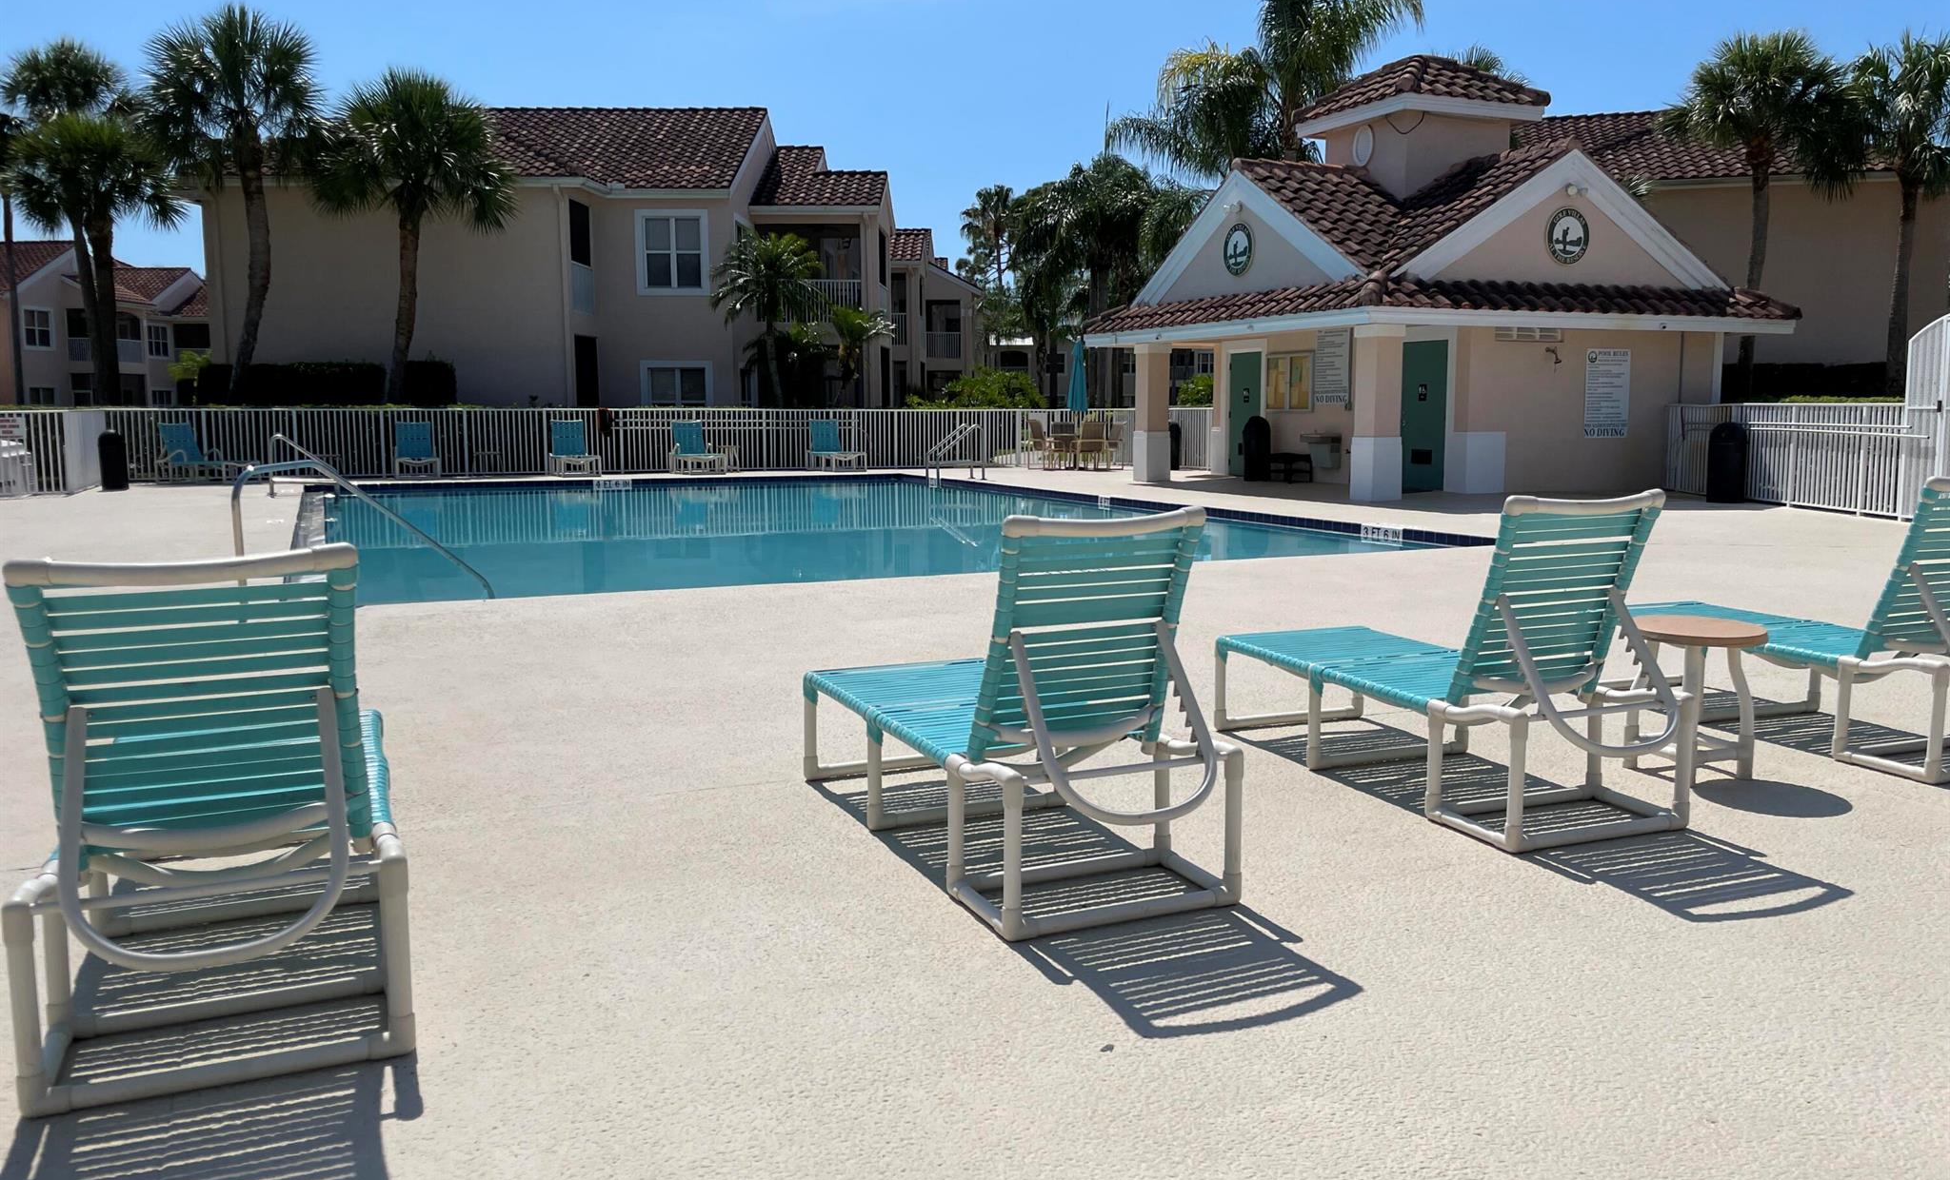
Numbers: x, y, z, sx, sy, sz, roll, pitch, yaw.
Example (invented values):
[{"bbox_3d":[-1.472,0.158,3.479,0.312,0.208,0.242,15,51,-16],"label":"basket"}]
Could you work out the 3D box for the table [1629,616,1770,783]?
[{"bbox_3d":[2.334,0.359,4.769,0.467,0.482,0.467,0,7,0],"label":"table"}]

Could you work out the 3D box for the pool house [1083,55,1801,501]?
[{"bbox_3d":[6.739,-4.806,22.353,7.428,6.396,7.259,-3,8,-23],"label":"pool house"}]

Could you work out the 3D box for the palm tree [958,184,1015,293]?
[{"bbox_3d":[0.562,-13.539,70.876,2.926,11.901,2.926,0,7,0],"label":"palm tree"}]

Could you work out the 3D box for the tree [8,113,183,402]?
[{"bbox_3d":[-16.333,-5.499,27.526,3.232,6.681,3.232,0,7,0],"label":"tree"}]

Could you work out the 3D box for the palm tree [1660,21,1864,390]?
[{"bbox_3d":[13.289,-5.662,25.001,3.336,7.398,3.336,0,7,0],"label":"palm tree"}]

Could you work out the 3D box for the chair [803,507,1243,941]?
[{"bbox_3d":[0.053,0.217,4.056,0.625,0.955,1.630,-3,8,-23],"label":"chair"}]

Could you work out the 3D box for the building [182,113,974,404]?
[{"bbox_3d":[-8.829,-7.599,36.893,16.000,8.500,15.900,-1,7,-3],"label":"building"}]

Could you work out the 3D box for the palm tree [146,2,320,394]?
[{"bbox_3d":[-13.807,-6.521,27.704,3.295,8.646,3.295,0,7,0],"label":"palm tree"}]

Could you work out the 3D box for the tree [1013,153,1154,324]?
[{"bbox_3d":[3.324,-8.686,44.271,4.572,8.760,4.572,0,7,0],"label":"tree"}]

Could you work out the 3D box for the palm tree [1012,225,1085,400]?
[{"bbox_3d":[2.096,-7.464,43.414,2.572,6.553,2.572,0,7,0],"label":"palm tree"}]

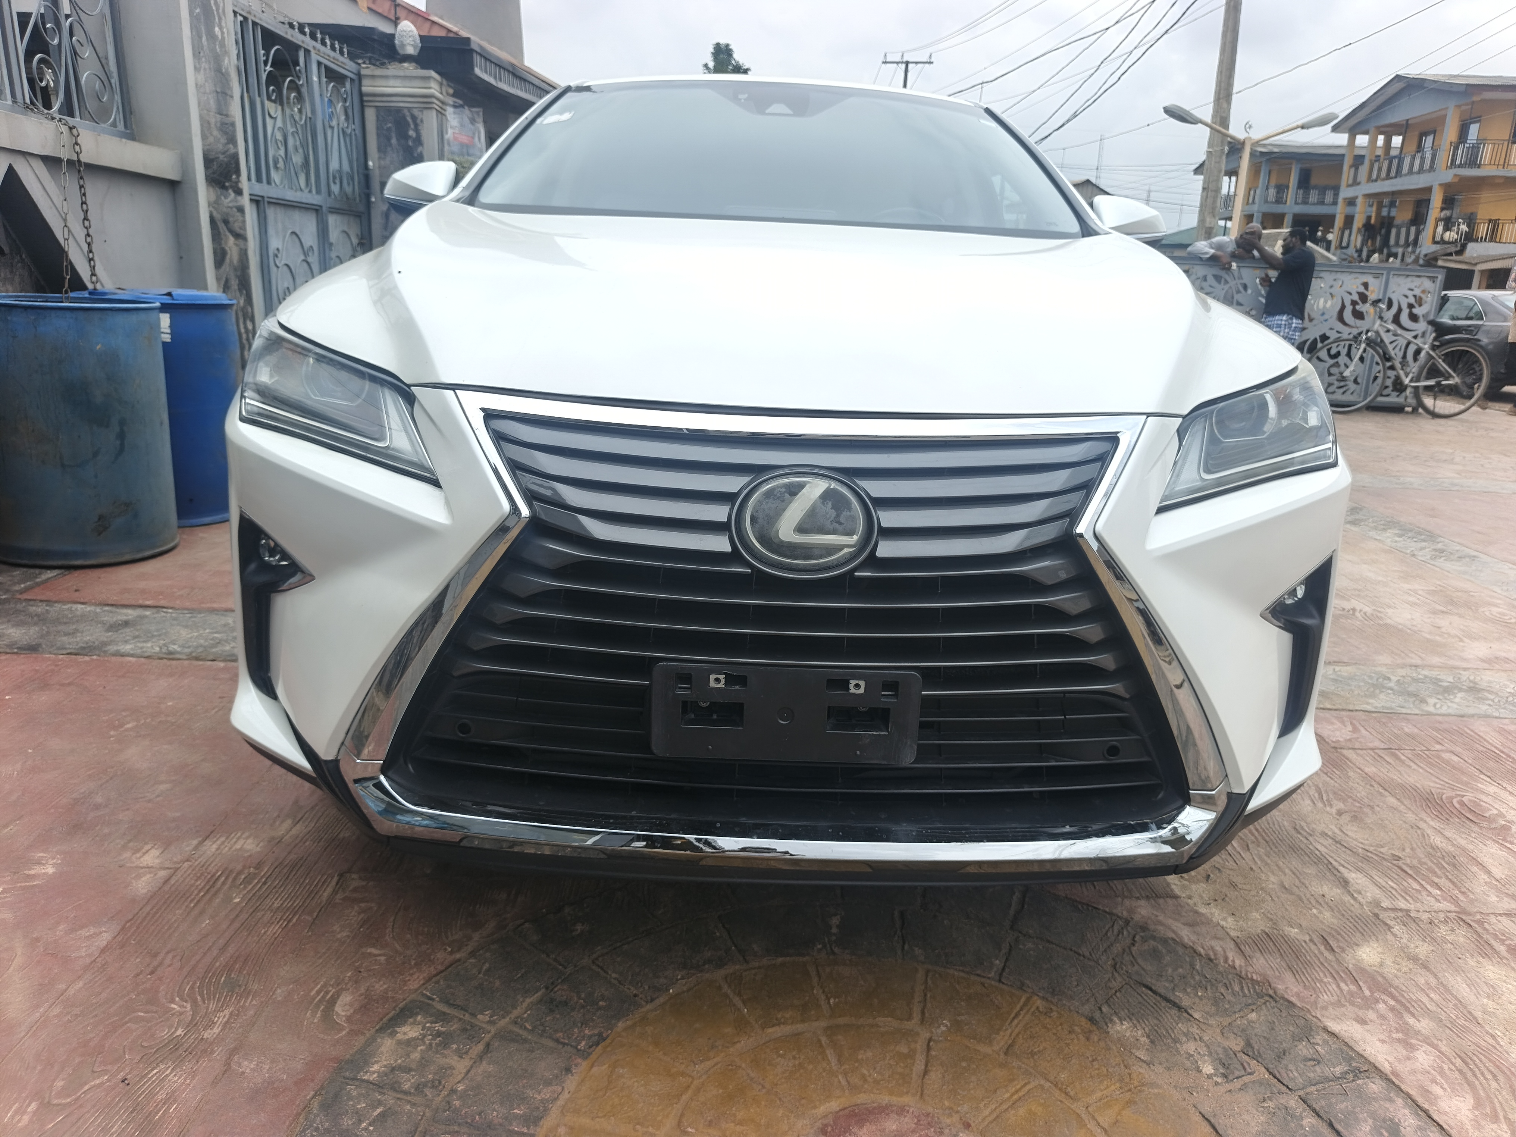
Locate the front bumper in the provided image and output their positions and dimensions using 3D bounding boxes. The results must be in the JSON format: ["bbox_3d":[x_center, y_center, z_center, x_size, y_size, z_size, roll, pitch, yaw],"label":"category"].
[{"bbox_3d":[0.042,0.087,1.445,1.820,0.720,0.540,2,16,-1],"label":"front bumper"}]

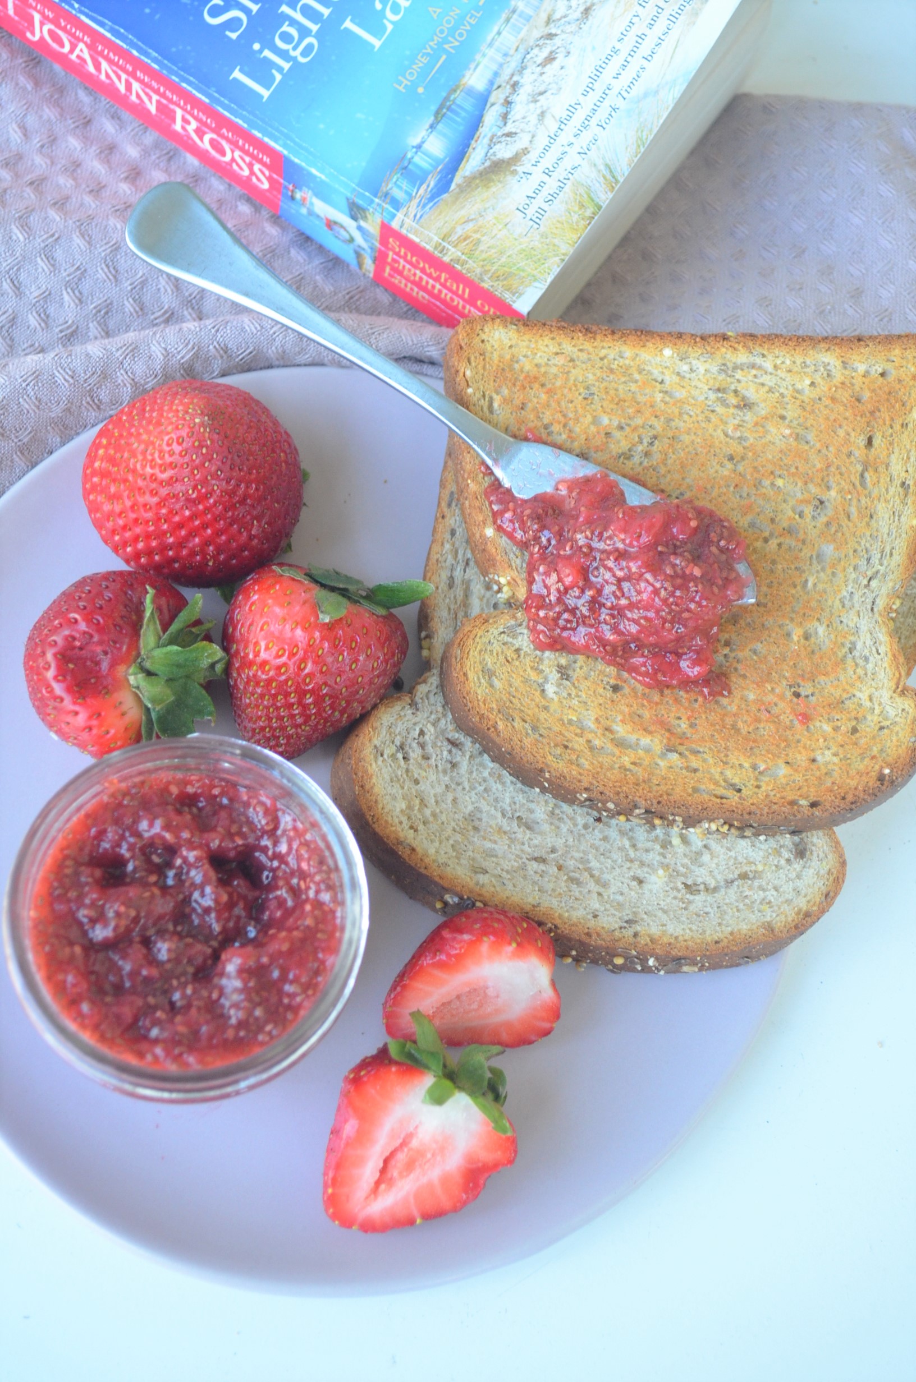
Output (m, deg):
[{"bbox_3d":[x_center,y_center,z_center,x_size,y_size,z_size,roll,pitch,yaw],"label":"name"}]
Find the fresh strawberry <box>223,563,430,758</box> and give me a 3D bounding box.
[{"bbox_3d":[-0.028,-0.007,0.492,0.042,0.042,0.041,21,104,-4],"label":"fresh strawberry"}]

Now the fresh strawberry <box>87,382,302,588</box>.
[{"bbox_3d":[-0.057,-0.044,0.495,0.047,0.045,0.047,2,51,-2],"label":"fresh strawberry"}]

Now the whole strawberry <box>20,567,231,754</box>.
[{"bbox_3d":[-0.070,-0.006,0.483,0.042,0.042,0.042,43,65,-44],"label":"whole strawberry"}]

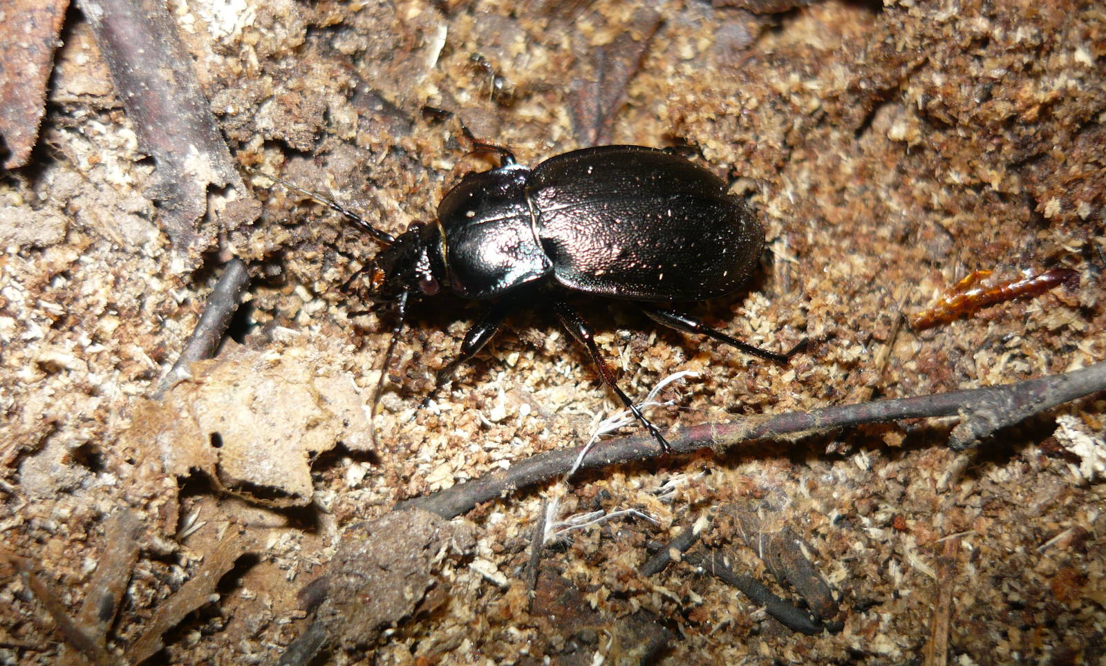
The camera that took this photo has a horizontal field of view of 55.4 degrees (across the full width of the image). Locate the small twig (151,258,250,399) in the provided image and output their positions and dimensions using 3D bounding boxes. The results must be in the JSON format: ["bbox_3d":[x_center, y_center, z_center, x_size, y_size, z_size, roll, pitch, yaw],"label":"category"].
[{"bbox_3d":[-0.023,0.000,0.068,0.001,0.001,0.010,21,67,10],"label":"small twig"}]

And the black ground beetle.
[{"bbox_3d":[-0.001,-0.003,0.065,0.031,0.009,0.021,-7,65,-3],"label":"black ground beetle"}]

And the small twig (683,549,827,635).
[{"bbox_3d":[0.012,0.015,0.061,0.009,0.001,0.001,26,68,12],"label":"small twig"}]

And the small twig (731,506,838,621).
[{"bbox_3d":[0.013,0.013,0.062,0.002,0.001,0.008,-37,70,-16],"label":"small twig"}]

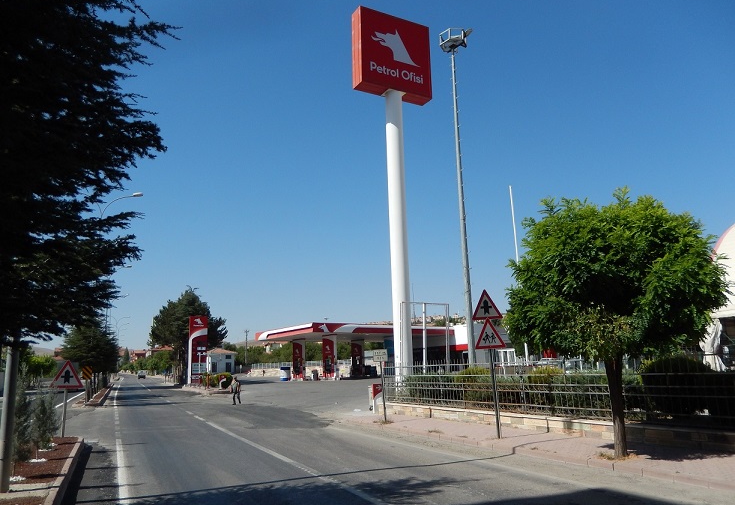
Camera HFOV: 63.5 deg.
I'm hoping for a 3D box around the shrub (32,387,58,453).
[{"bbox_3d":[-7.056,3.715,13.132,0.547,1.303,0.547,-1,-11,0],"label":"shrub"}]

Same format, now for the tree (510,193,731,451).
[{"bbox_3d":[4.599,1.280,11.454,4.107,5.096,4.023,-1,-11,0],"label":"tree"}]

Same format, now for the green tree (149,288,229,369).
[{"bbox_3d":[-18.428,8.701,62.573,8.230,10.145,7.806,-1,-11,0],"label":"green tree"}]

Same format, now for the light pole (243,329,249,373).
[{"bbox_3d":[-24.236,19.611,118.541,1.000,8.471,0.600,-1,-11,0],"label":"light pole"}]

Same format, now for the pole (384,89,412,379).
[{"bbox_3d":[1.502,-0.791,27.684,0.860,14.675,0.860,-1,-11,0],"label":"pole"}]

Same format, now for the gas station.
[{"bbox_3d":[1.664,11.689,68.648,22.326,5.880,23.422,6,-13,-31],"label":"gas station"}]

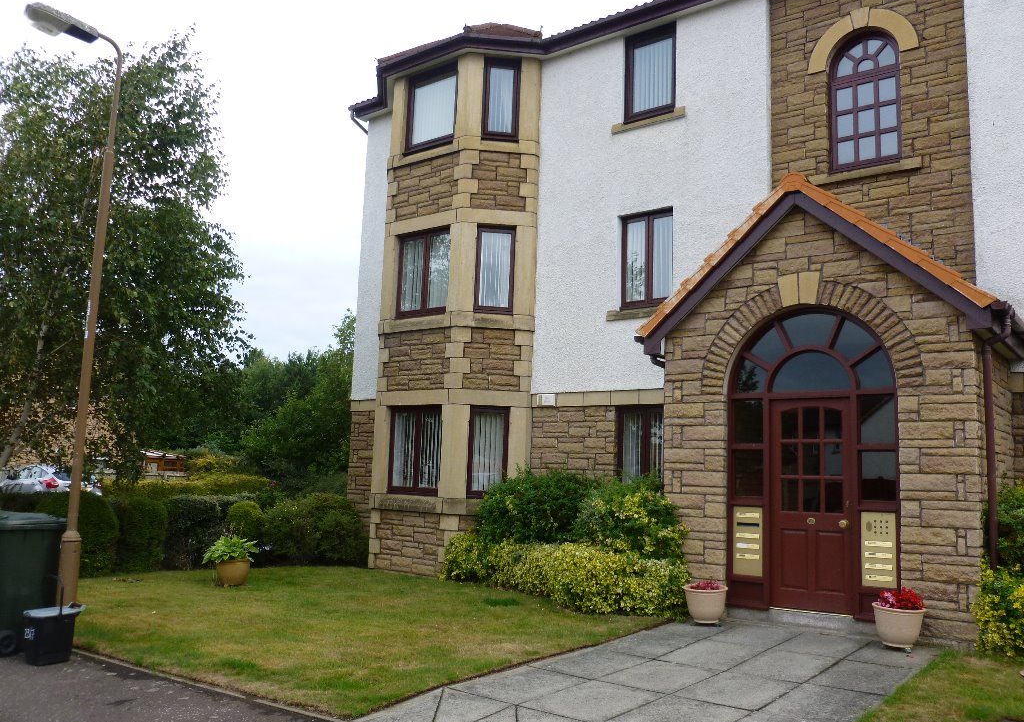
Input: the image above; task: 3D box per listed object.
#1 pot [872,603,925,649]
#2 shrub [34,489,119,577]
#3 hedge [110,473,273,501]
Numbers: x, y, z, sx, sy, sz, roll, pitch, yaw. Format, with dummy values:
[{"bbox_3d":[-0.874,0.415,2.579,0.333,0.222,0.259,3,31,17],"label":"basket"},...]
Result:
[{"bbox_3d":[3.095,2.113,6.643,0.415,0.340,0.415,-4,-10,36],"label":"pot"},{"bbox_3d":[-5.673,2.241,10.820,1.050,1.070,1.000,7,-9,-32],"label":"shrub"},{"bbox_3d":[-7.665,3.522,20.216,1.000,1.260,4.000,-4,-10,36],"label":"hedge"}]

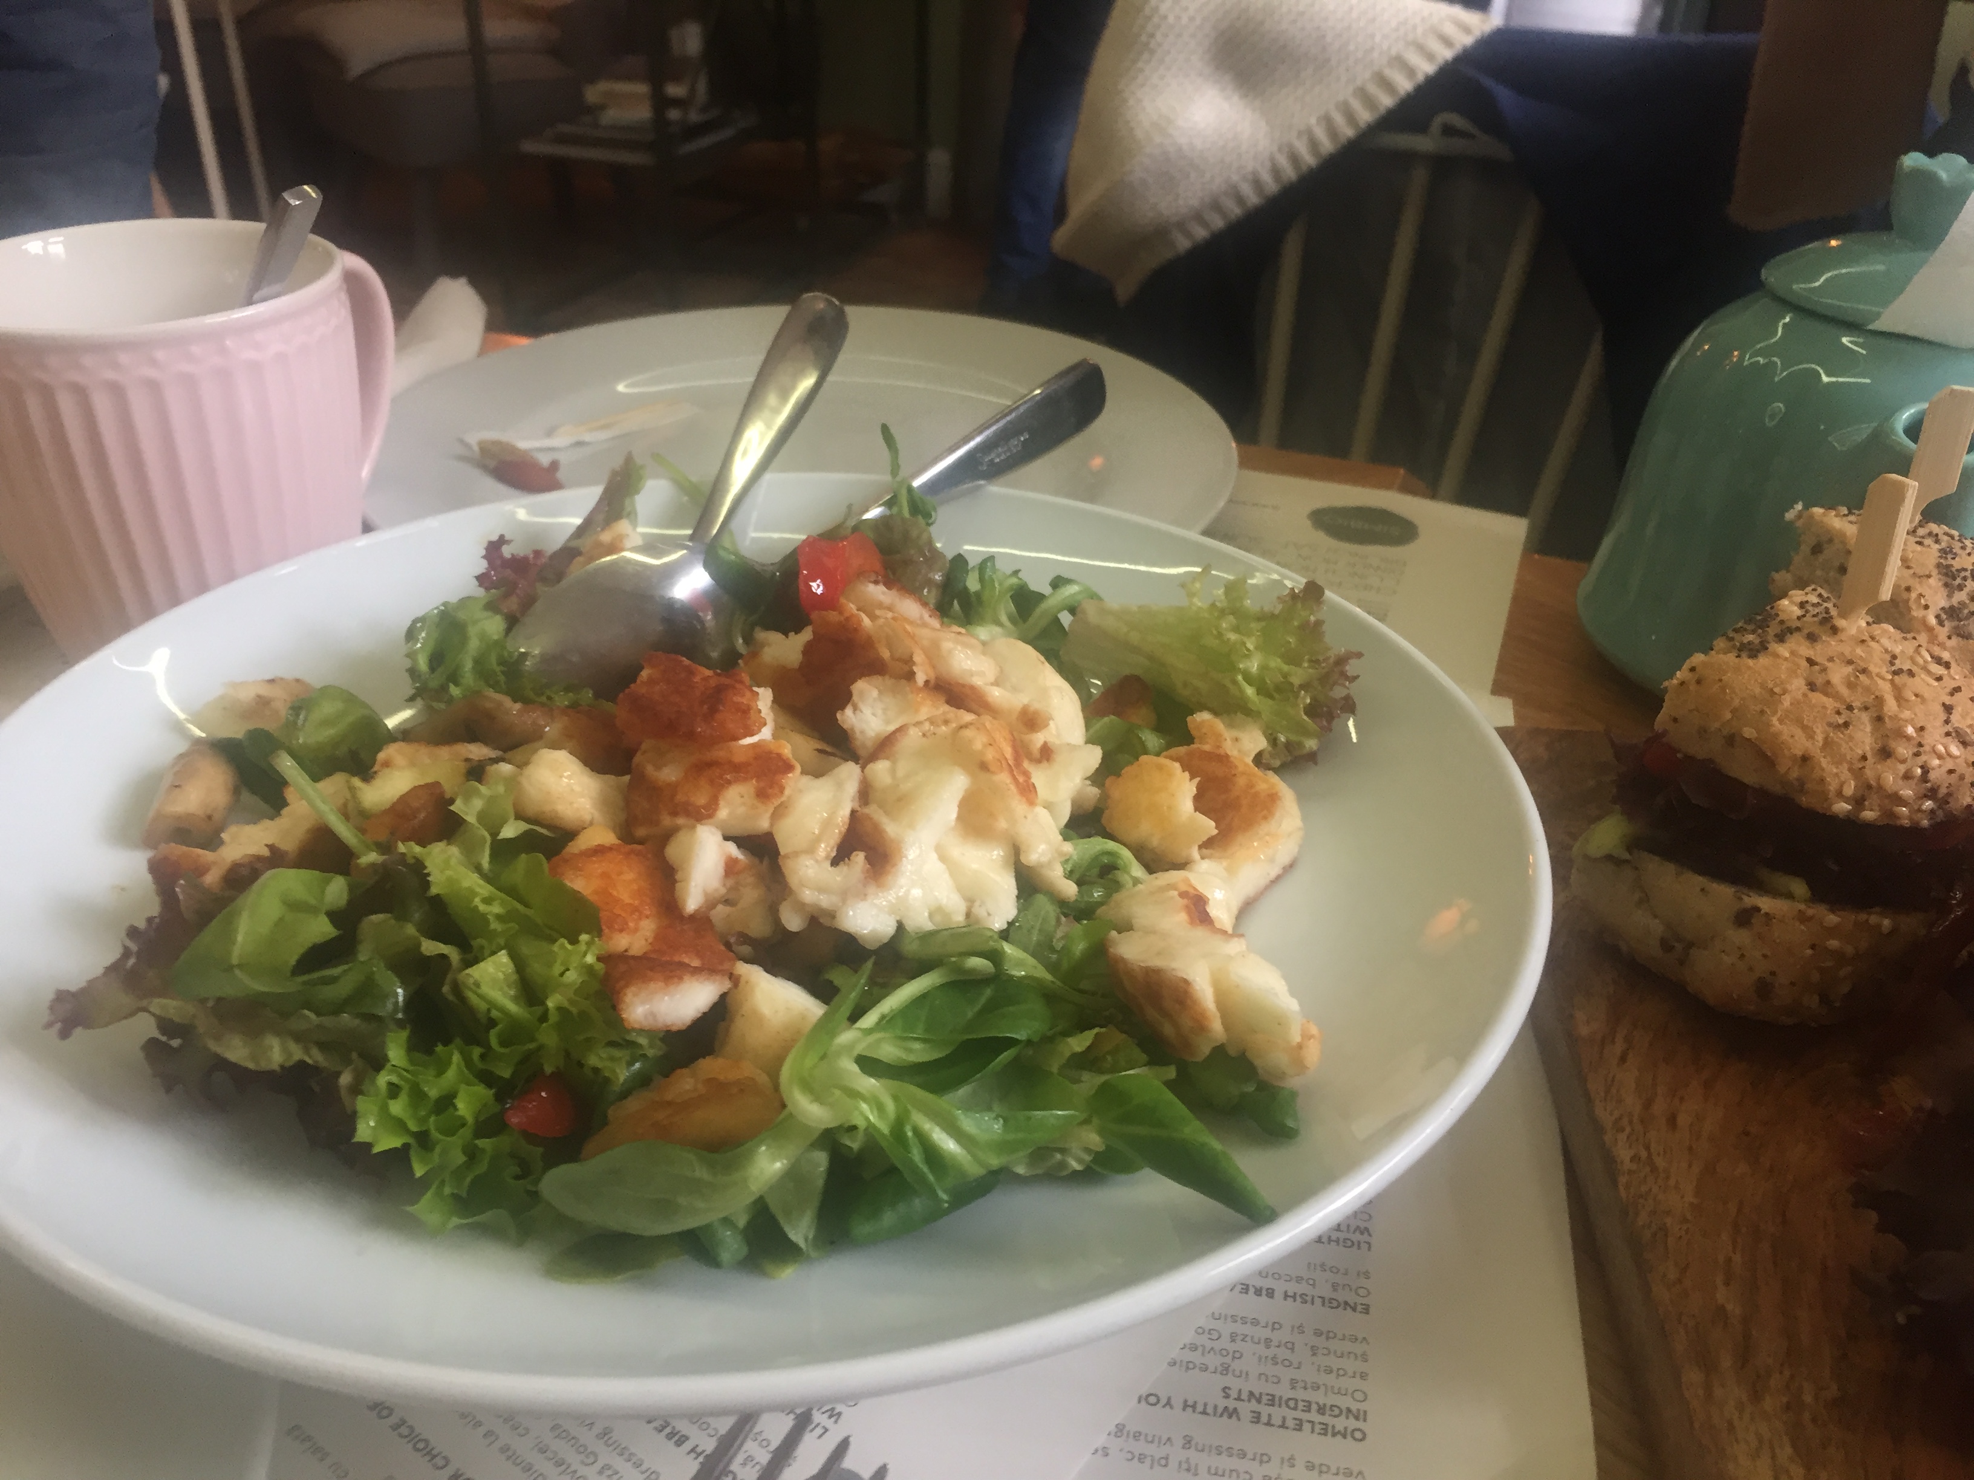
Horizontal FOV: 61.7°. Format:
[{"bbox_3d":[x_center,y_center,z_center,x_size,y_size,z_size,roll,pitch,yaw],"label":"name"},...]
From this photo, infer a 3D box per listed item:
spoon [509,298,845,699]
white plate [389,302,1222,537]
[{"bbox_3d":[-0.069,-0.071,0.424,0.043,0.028,0.198,13,43,3],"label":"spoon"},{"bbox_3d":[-0.059,-0.090,0.547,0.282,0.025,0.282,1,31,-1],"label":"white plate"}]

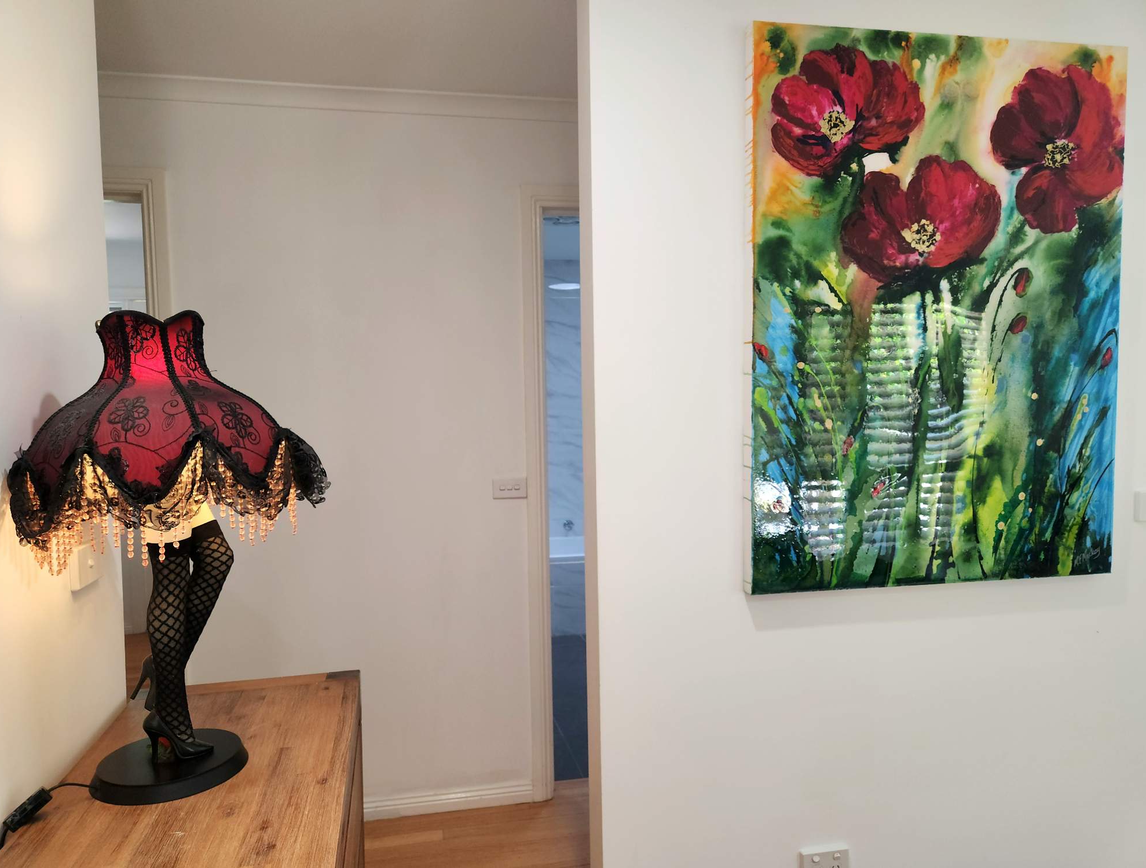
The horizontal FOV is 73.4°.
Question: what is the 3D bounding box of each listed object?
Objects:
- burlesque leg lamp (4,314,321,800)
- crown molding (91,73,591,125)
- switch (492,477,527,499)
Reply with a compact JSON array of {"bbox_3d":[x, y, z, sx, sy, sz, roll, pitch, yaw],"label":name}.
[{"bbox_3d":[-0.683,0.195,1.336,0.455,0.805,0.450,-2,4,-22],"label":"burlesque leg lamp"},{"bbox_3d":[-0.702,-1.062,2.432,1.500,0.055,0.055,-1,4,-11],"label":"crown molding"},{"bbox_3d":[-0.213,0.186,2.619,0.115,0.073,0.013,-1,4,-11],"label":"switch"}]

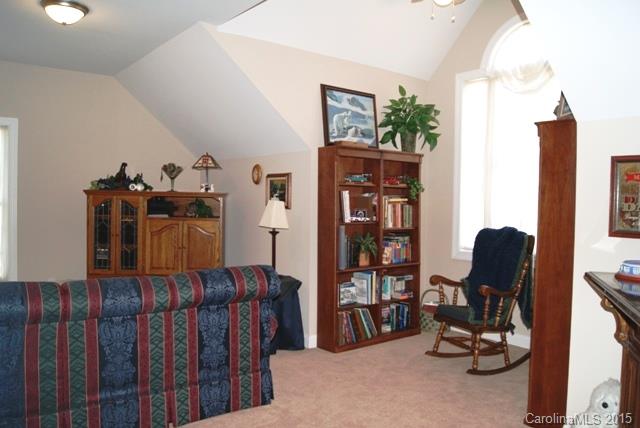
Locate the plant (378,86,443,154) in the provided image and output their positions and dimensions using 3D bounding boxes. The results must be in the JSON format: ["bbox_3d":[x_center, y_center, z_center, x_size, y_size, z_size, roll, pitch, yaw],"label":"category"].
[{"bbox_3d":[0.901,-0.935,4.838,0.530,0.670,0.450,0,2,-37],"label":"plant"}]

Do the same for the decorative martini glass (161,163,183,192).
[{"bbox_3d":[-1.617,-0.392,5.249,0.230,0.320,0.160,1,2,-6],"label":"decorative martini glass"}]

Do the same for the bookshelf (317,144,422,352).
[{"bbox_3d":[0.528,0.320,4.706,1.147,1.843,0.251,0,2,-37],"label":"bookshelf"}]

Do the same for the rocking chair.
[{"bbox_3d":[1.396,0.704,4.197,0.860,1.130,0.620,0,2,-25],"label":"rocking chair"}]

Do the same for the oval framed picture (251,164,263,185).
[{"bbox_3d":[-0.669,-0.416,5.080,0.022,0.218,0.175,-1,2,-37],"label":"oval framed picture"}]

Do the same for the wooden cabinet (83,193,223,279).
[{"bbox_3d":[-1.760,0.475,5.322,1.496,1.432,0.500,1,2,-6],"label":"wooden cabinet"}]

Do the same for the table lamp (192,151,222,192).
[{"bbox_3d":[-1.235,-0.453,5.287,0.310,0.440,0.310,1,2,-6],"label":"table lamp"}]

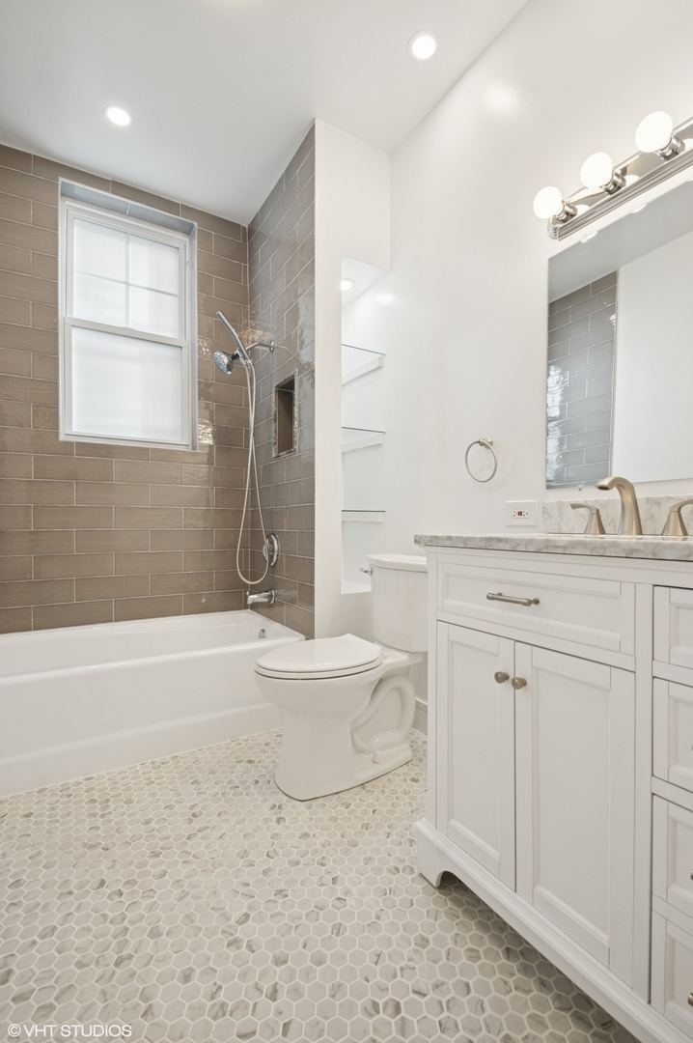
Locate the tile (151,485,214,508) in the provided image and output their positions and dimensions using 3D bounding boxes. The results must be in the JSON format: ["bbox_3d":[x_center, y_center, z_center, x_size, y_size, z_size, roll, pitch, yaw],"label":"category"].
[{"bbox_3d":[-0.879,-0.134,2.341,0.328,0.115,0.010,0,0,-31],"label":"tile"}]

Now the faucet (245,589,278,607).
[{"bbox_3d":[-0.447,0.389,2.228,0.132,0.070,0.062,0,0,-30],"label":"faucet"}]

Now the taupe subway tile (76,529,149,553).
[{"bbox_3d":[-1.185,0.102,2.212,0.335,0.117,0.010,0,0,-29],"label":"taupe subway tile"}]

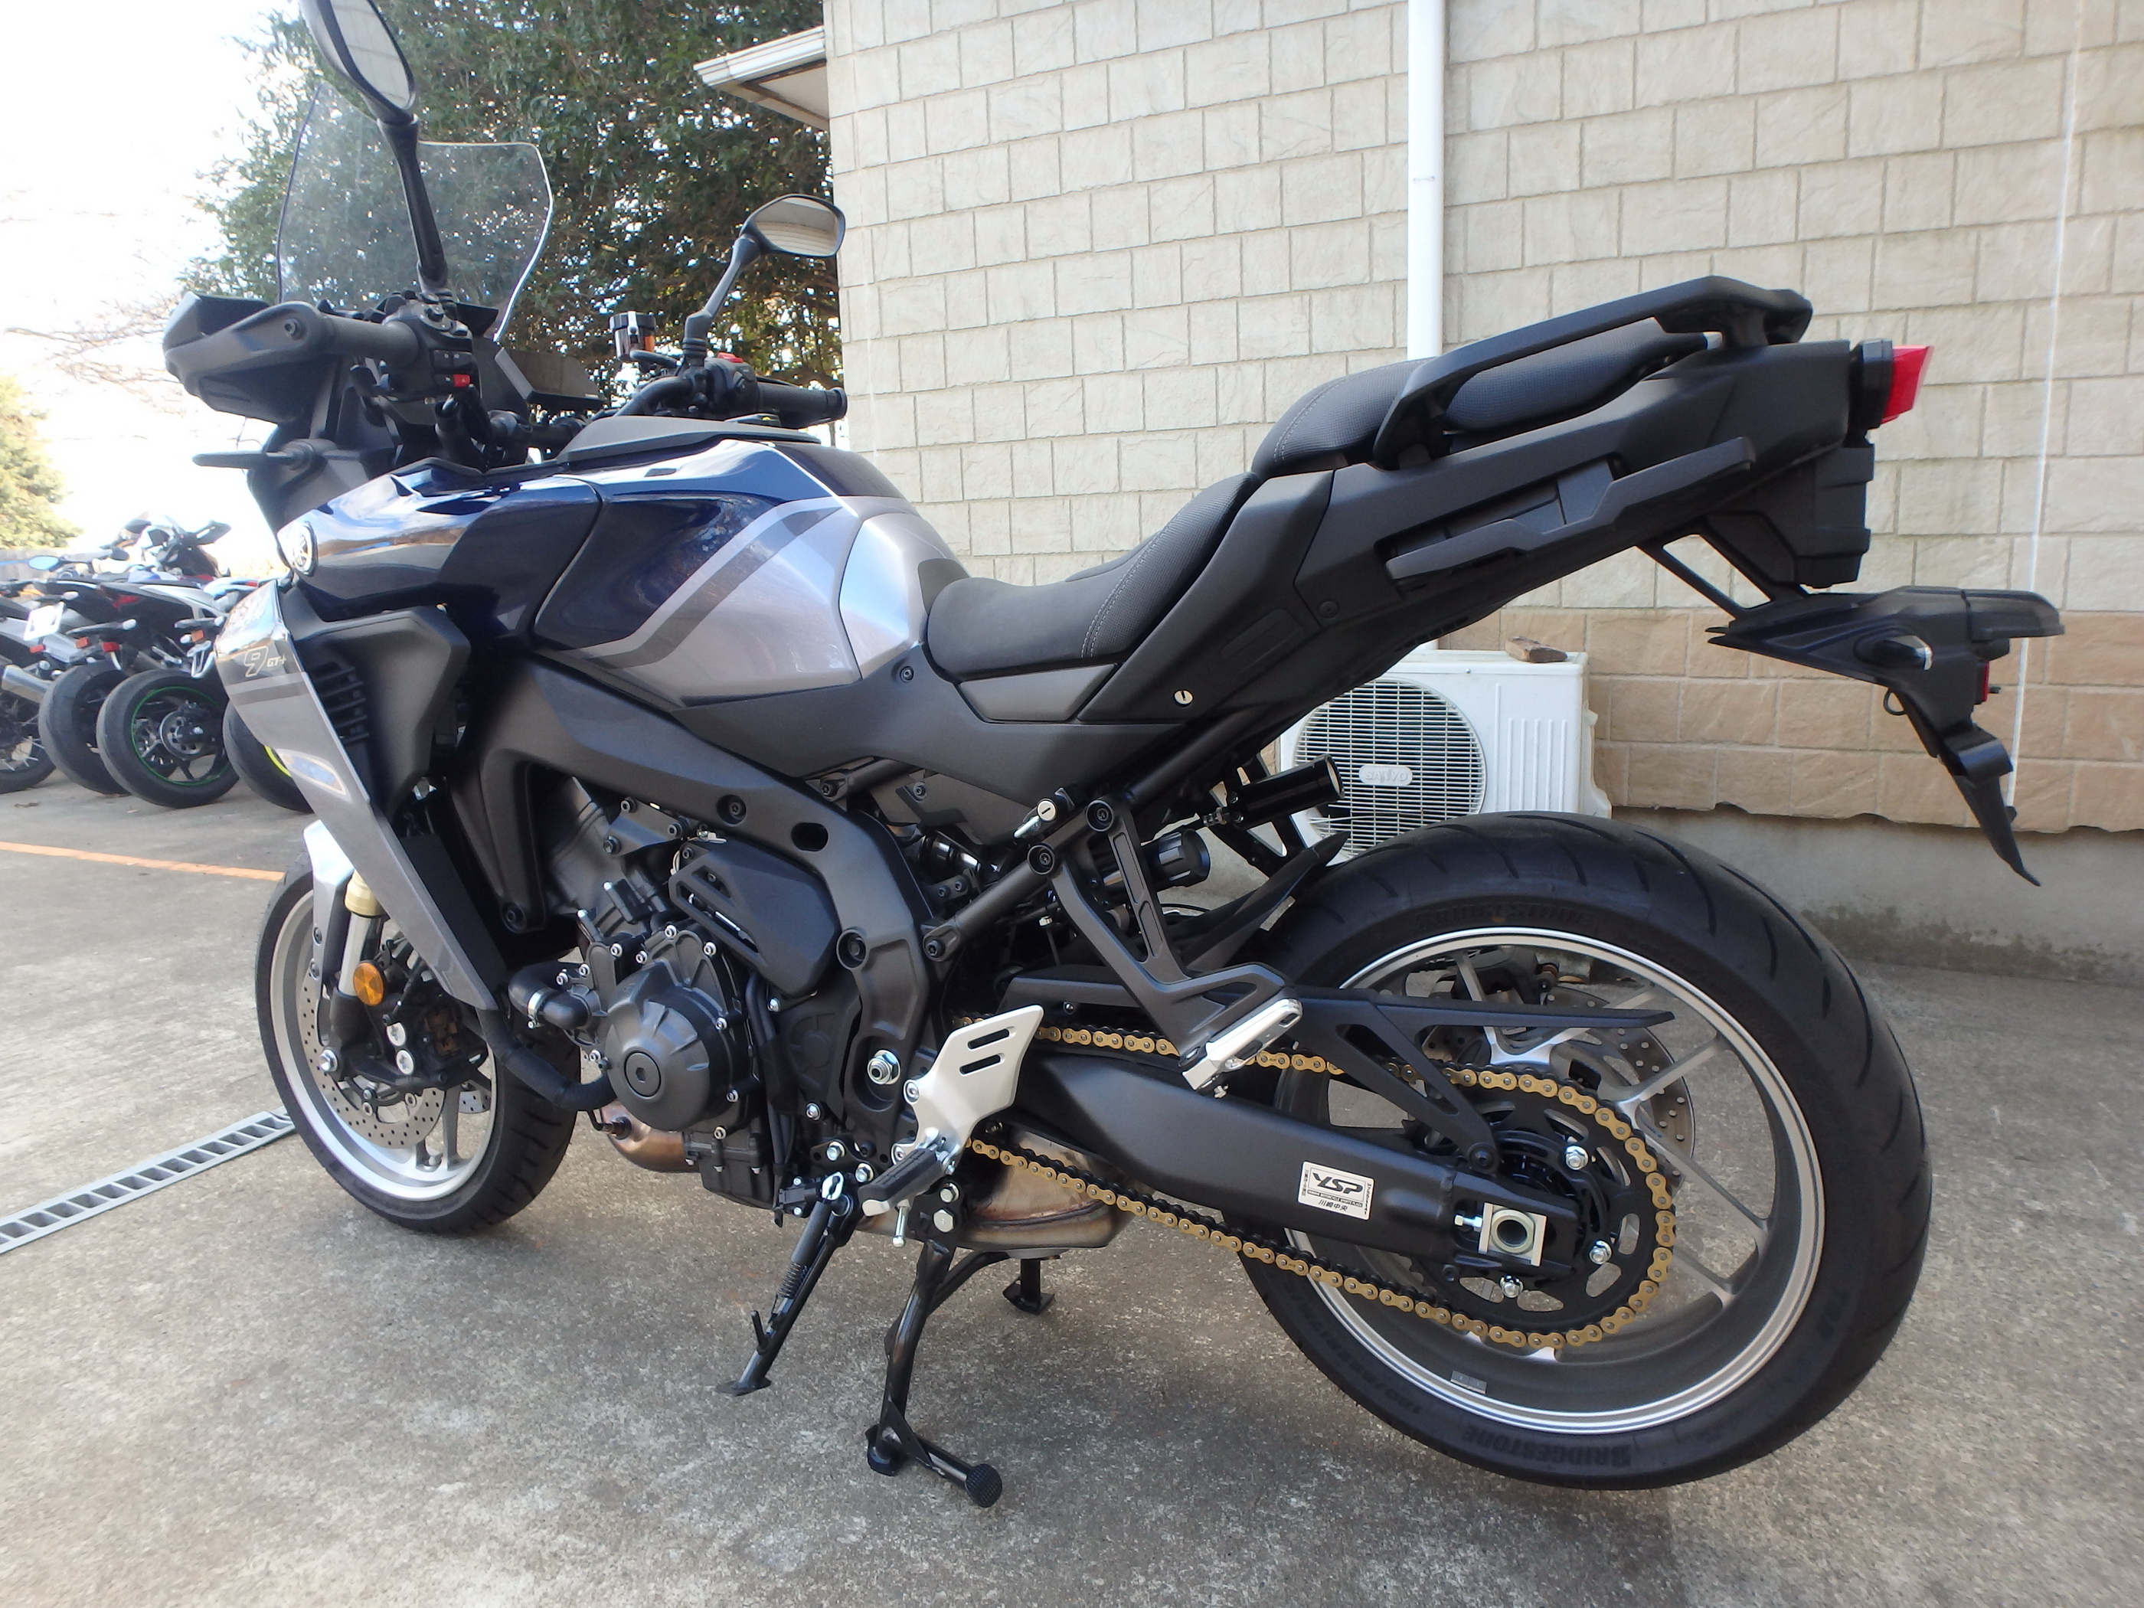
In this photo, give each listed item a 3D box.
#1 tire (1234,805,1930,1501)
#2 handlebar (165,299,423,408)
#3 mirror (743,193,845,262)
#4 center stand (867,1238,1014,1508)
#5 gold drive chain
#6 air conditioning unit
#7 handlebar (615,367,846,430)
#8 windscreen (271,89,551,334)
[{"bbox_3d":[0.435,0.325,1.224,0.630,0.630,0.180,3,11,24],"label":"tire"},{"bbox_3d":[-0.719,-0.434,1.246,0.180,0.120,0.230,1,10,16],"label":"handlebar"},{"bbox_3d":[-0.380,-0.792,1.784,0.055,0.095,0.175,5,12,32],"label":"mirror"},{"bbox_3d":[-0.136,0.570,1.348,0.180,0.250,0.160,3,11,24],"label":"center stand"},{"bbox_3d":[0.144,0.332,1.236,0.780,0.250,0.028,3,11,24],"label":"gold drive chain"},{"bbox_3d":[0.851,-0.048,2.991,0.680,0.550,0.270,3,11,23],"label":"air conditioning unit"},{"bbox_3d":[-0.455,-0.542,1.774,0.130,0.085,0.330,5,12,34],"label":"handlebar"},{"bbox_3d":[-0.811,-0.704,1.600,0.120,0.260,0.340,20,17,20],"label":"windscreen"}]

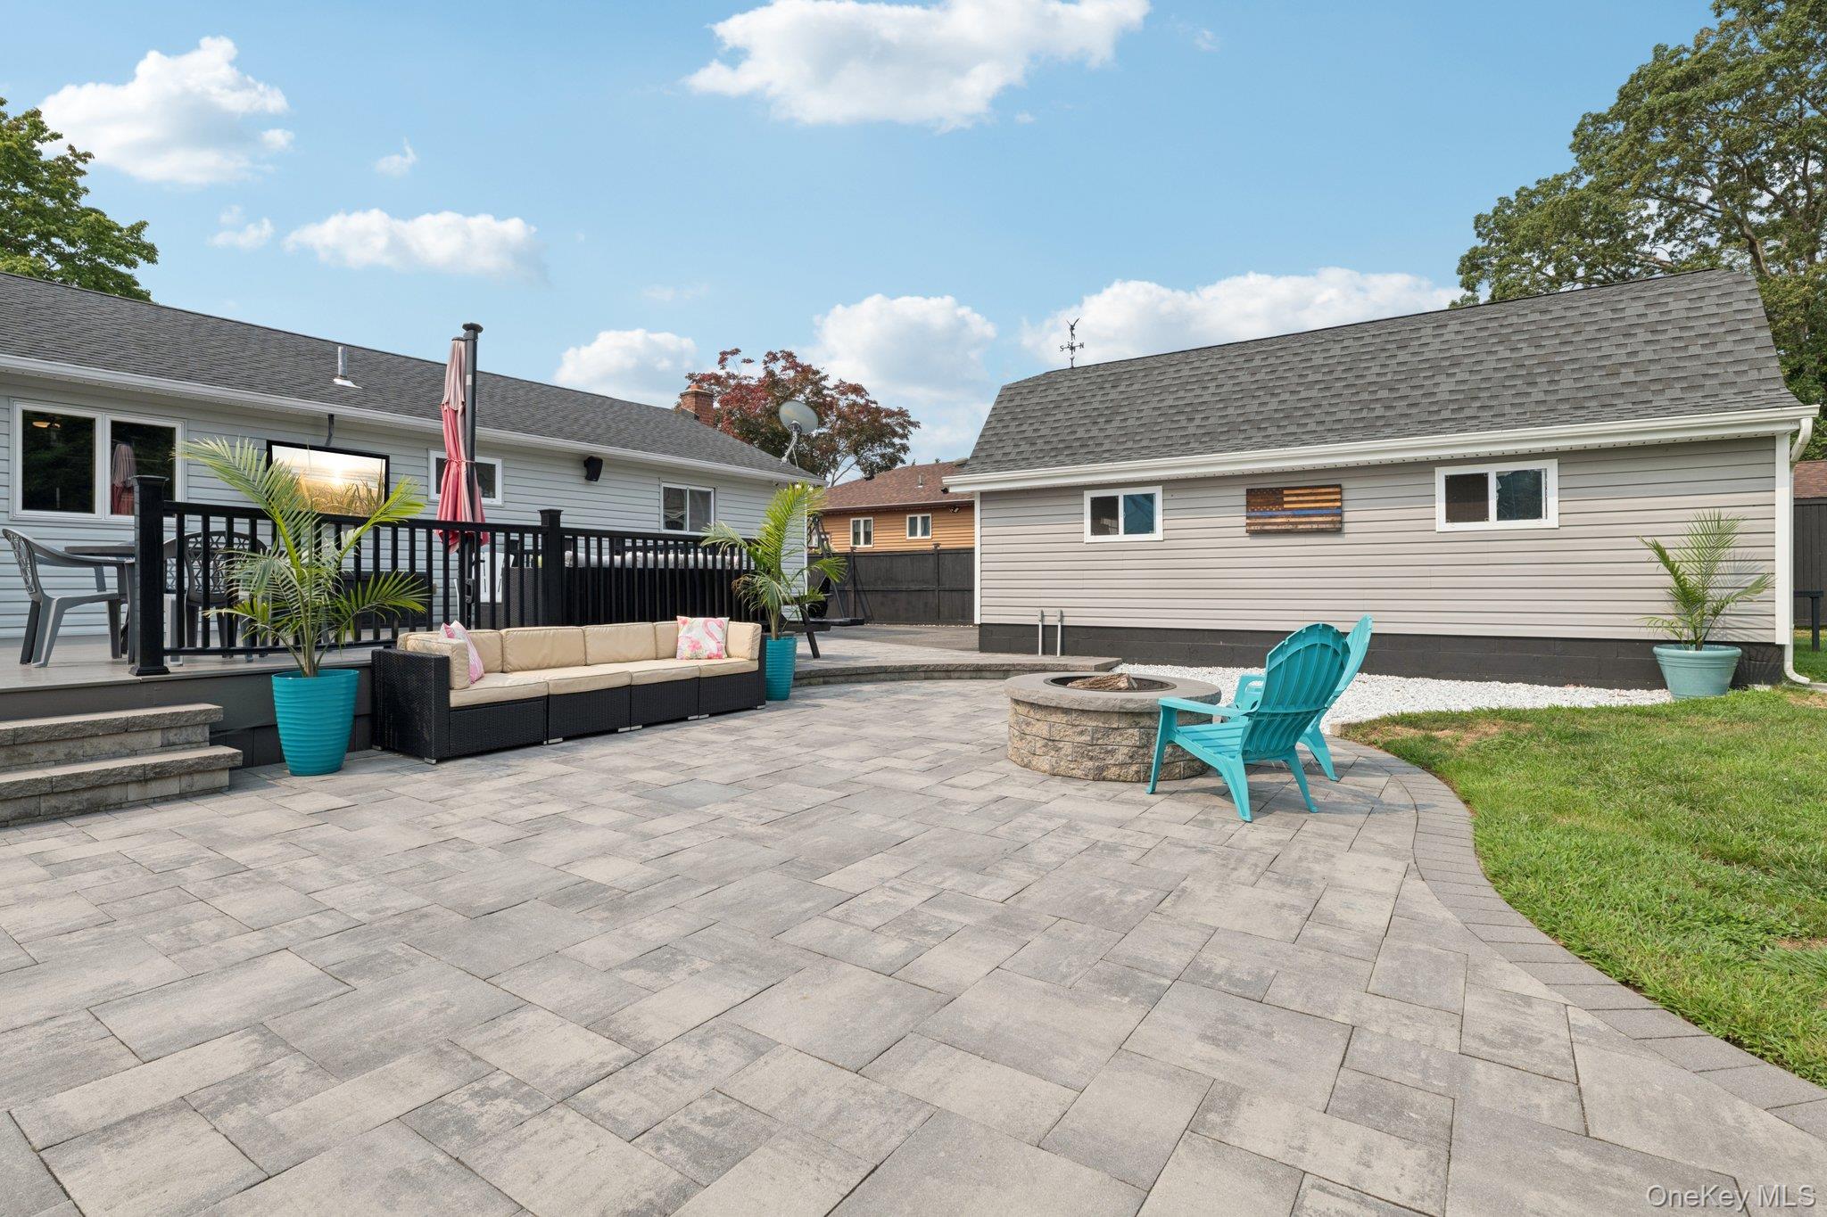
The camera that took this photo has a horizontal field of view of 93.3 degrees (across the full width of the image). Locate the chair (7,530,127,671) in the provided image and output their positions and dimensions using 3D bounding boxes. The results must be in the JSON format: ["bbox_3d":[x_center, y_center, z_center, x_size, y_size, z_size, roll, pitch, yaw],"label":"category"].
[{"bbox_3d":[-5.630,-0.076,5.780,0.560,0.880,0.580,1,2,37],"label":"chair"}]

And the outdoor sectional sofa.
[{"bbox_3d":[-2.467,0.540,6.747,0.790,0.770,2.910,1,1,34],"label":"outdoor sectional sofa"}]

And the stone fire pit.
[{"bbox_3d":[1.234,0.719,5.407,1.310,0.470,1.310,0,1,0],"label":"stone fire pit"}]

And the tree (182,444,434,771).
[{"bbox_3d":[-3.580,-0.020,5.101,1.150,1.960,1.170,1,1,34],"label":"tree"}]

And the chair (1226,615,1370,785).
[{"bbox_3d":[2.217,0.501,5.066,0.840,0.920,0.730,0,1,15],"label":"chair"}]

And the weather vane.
[{"bbox_3d":[2.740,-4.562,14.755,0.390,0.890,0.350,0,1,0],"label":"weather vane"}]

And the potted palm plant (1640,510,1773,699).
[{"bbox_3d":[7.230,-0.054,7.871,0.950,1.690,0.920,1,1,31],"label":"potted palm plant"}]

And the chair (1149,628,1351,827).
[{"bbox_3d":[1.670,0.518,4.270,0.730,0.920,0.840,-1,1,-24],"label":"chair"}]

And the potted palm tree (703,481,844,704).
[{"bbox_3d":[-1.360,-0.171,8.398,1.360,2.120,1.220,0,1,0],"label":"potted palm tree"}]

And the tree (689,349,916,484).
[{"bbox_3d":[-4.600,-5.132,34.898,9.500,10.800,9.000,0,1,0],"label":"tree"}]

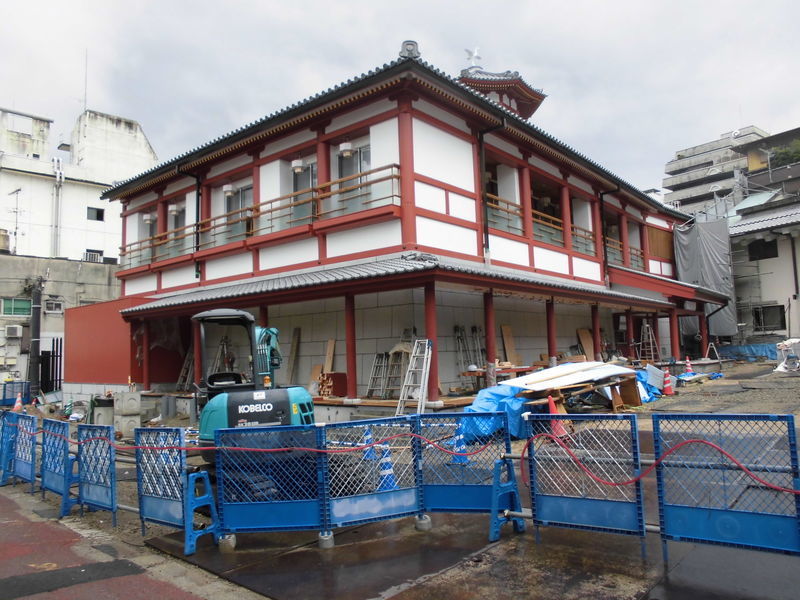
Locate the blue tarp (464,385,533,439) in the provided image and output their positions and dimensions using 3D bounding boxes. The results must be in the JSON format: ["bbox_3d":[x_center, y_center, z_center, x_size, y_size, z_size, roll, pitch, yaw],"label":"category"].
[{"bbox_3d":[1.885,2.143,11.500,1.000,1.030,1.000,-6,-7,40],"label":"blue tarp"}]

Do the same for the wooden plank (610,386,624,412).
[{"bbox_3d":[4.297,1.970,11.900,0.160,0.580,0.080,-14,-39,18],"label":"wooden plank"}]

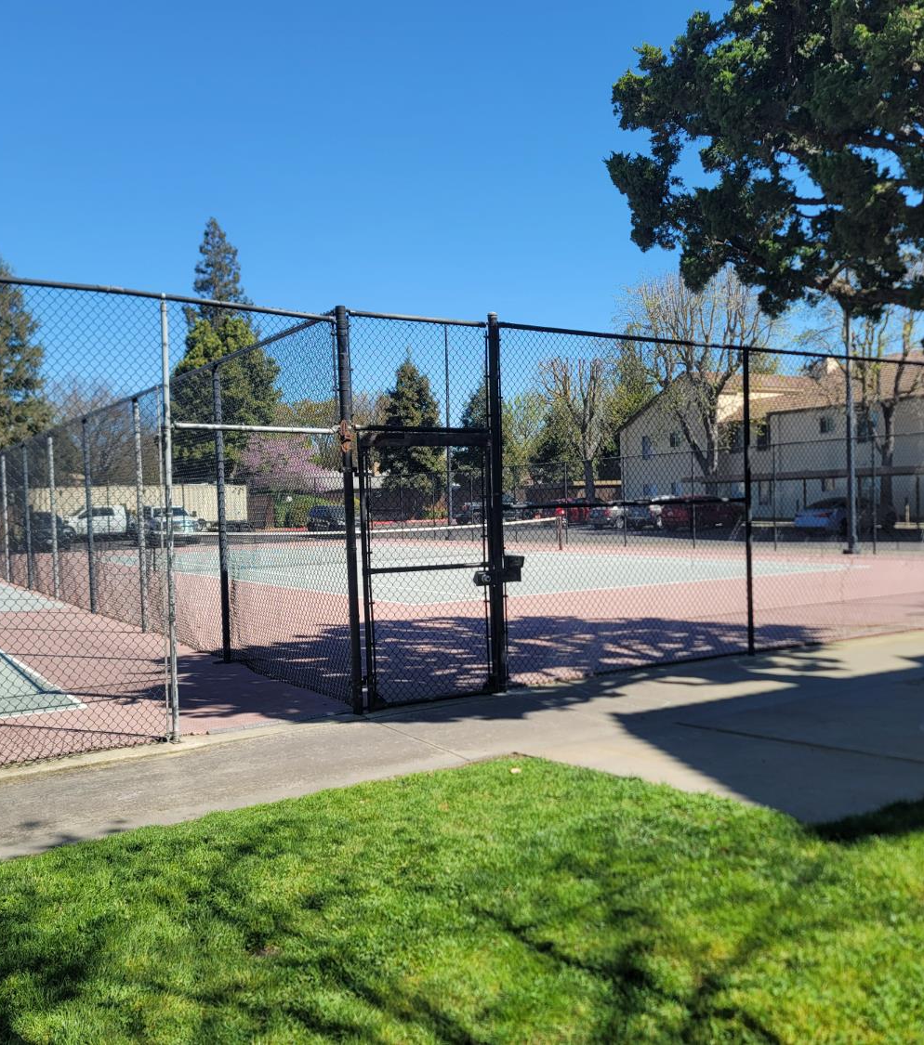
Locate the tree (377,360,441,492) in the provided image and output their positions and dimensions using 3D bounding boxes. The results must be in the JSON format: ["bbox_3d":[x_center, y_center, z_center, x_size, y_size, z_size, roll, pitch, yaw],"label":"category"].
[{"bbox_3d":[-4.680,-7.649,91.887,5.800,15.200,5.800,-1,1,0],"label":"tree"}]

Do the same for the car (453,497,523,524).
[{"bbox_3d":[2.033,-0.639,66.488,5.100,1.850,1.920,-2,1,-32],"label":"car"}]

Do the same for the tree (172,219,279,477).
[{"bbox_3d":[-19.706,-12.016,81.779,8.700,25.200,8.700,-2,1,-32],"label":"tree"}]

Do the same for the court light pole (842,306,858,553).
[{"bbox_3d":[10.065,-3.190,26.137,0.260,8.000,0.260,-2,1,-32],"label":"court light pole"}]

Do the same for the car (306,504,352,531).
[{"bbox_3d":[-8.354,-0.253,64.816,1.850,1.700,4.500,-2,1,-32],"label":"car"}]

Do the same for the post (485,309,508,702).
[{"bbox_3d":[0.273,-0.156,8.294,0.085,3.120,0.085,-2,1,-32],"label":"post"}]

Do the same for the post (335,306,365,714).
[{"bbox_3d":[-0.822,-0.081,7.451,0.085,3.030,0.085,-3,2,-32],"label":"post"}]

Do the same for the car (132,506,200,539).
[{"bbox_3d":[-15.961,0.035,54.012,1.980,1.820,5.100,-2,1,-37],"label":"car"}]

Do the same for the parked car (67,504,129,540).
[{"bbox_3d":[-21.161,0.133,56.302,5.000,1.930,1.950,-2,1,-32],"label":"parked car"}]

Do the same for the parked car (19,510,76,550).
[{"bbox_3d":[-18.782,0.303,45.054,1.980,1.760,4.800,-2,1,-32],"label":"parked car"}]

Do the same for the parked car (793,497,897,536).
[{"bbox_3d":[15.763,-0.337,41.416,4.650,1.440,1.820,-2,1,-32],"label":"parked car"}]

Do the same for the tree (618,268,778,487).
[{"bbox_3d":[12.582,-6.778,54.375,8.600,14.000,8.600,-2,1,-32],"label":"tree"}]

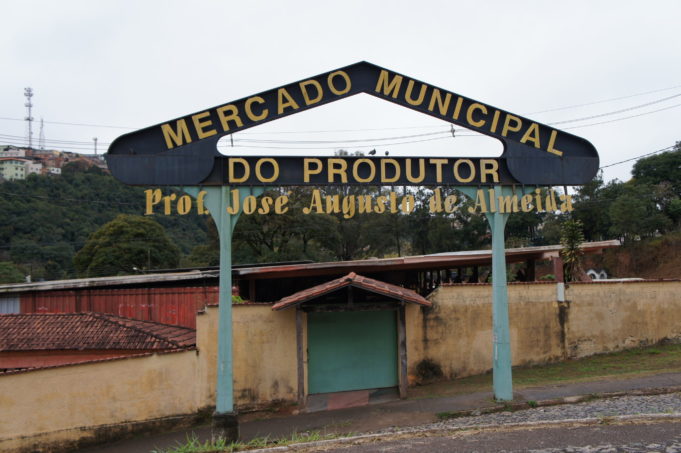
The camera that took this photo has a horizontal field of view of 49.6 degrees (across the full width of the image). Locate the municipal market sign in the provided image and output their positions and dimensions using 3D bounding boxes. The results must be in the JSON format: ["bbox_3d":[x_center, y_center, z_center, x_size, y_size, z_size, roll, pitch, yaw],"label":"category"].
[{"bbox_3d":[0.495,-2.183,15.739,10.539,2.647,0.300,0,-4,-8],"label":"municipal market sign"}]

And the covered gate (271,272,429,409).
[{"bbox_3d":[0.198,2.896,19.600,3.950,3.261,2.000,-1,-4,-5],"label":"covered gate"}]

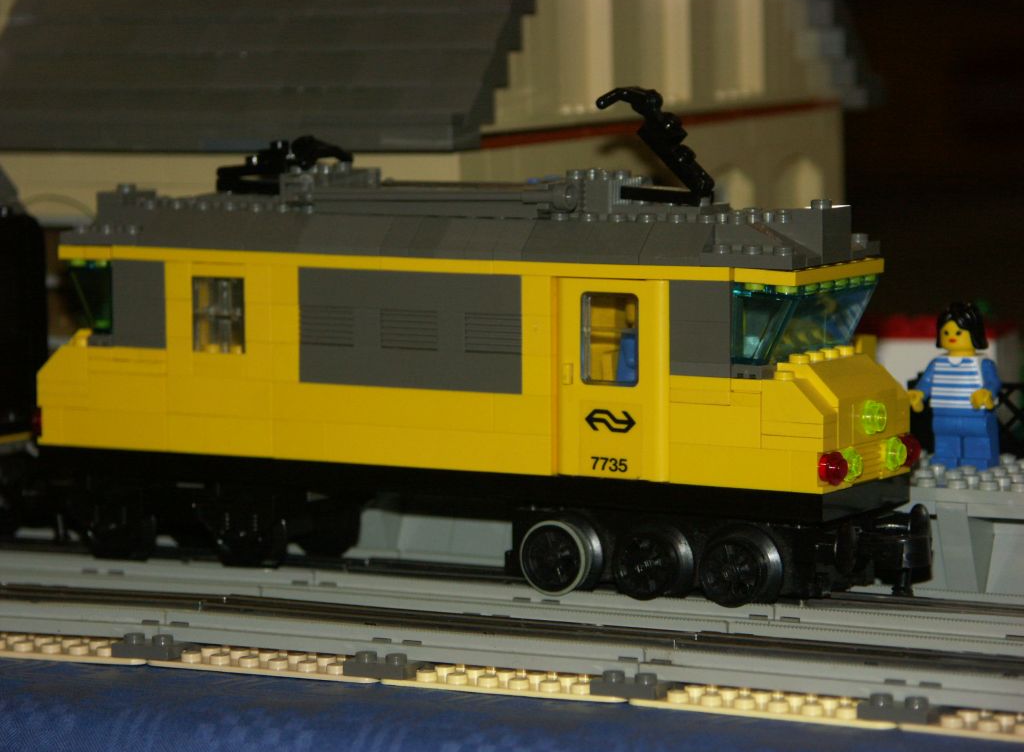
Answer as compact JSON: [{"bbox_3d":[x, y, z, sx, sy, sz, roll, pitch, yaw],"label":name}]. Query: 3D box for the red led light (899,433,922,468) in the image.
[{"bbox_3d":[0.095,0.018,1.000,0.005,0.008,0.008,3,6,30],"label":"red led light"}]

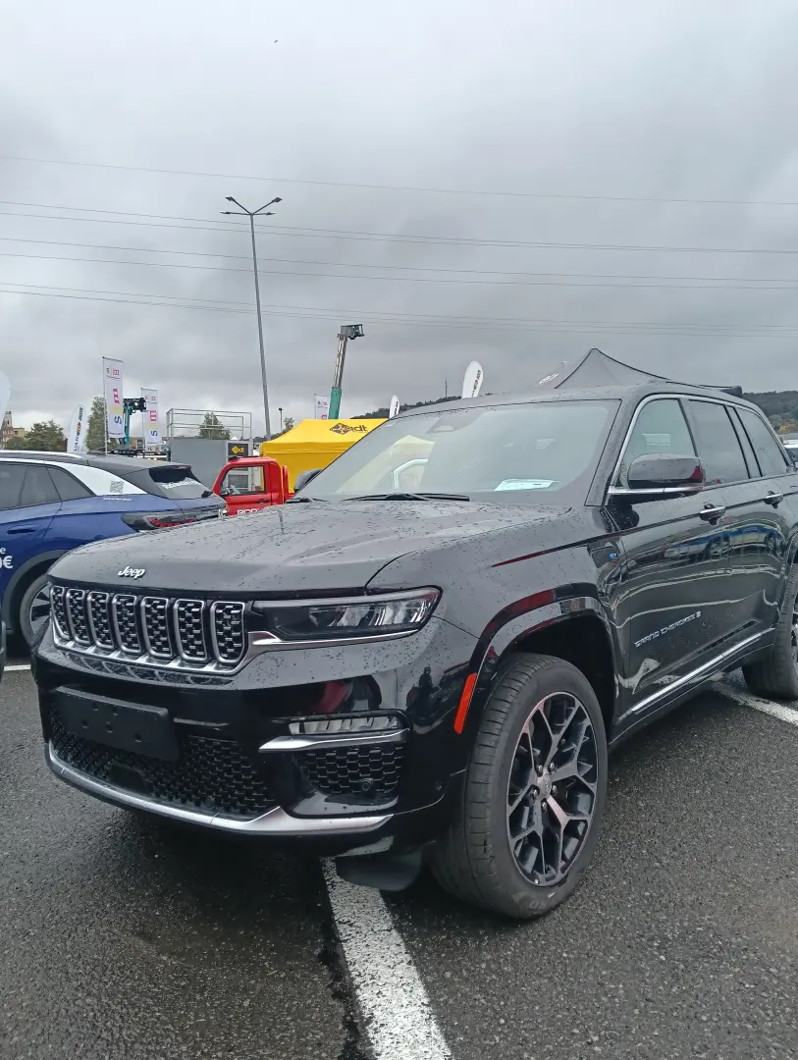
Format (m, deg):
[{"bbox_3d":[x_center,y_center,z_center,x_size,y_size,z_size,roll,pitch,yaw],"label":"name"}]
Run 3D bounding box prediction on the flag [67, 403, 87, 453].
[{"bbox_3d":[-10.499,-2.247,27.000,0.720,3.200,0.080,-3,4,-27],"label":"flag"}]

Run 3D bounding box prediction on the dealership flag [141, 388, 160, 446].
[{"bbox_3d":[-13.317,-6.027,44.400,0.080,3.000,1.000,1,4,40],"label":"dealership flag"}]

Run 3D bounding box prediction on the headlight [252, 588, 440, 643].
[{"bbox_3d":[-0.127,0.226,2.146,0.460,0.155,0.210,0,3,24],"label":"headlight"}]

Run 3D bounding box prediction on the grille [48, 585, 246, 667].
[{"bbox_3d":[-0.776,0.280,2.410,0.940,0.190,0.100,0,3,38],"label":"grille"}]

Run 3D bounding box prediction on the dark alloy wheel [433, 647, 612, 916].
[{"bbox_3d":[0.370,0.774,2.588,0.280,0.770,0.780,1,4,39],"label":"dark alloy wheel"}]

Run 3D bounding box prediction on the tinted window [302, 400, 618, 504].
[{"bbox_3d":[0.207,-0.343,3.655,1.550,0.140,0.840,1,37,39],"label":"tinted window"}]

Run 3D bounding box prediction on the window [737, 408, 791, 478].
[{"bbox_3d":[2.139,-0.501,4.899,0.050,0.428,0.641,-27,-13,36],"label":"window"}]

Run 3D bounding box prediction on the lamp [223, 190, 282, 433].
[{"bbox_3d":[-4.780,-5.696,29.411,2.100,11.610,2.000,-4,3,-8],"label":"lamp"}]

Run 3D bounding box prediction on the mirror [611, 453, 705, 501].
[{"bbox_3d":[0.991,-0.206,3.101,0.250,0.160,0.210,0,3,38],"label":"mirror"}]

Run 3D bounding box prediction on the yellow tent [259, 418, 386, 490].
[{"bbox_3d":[-1.186,-1.755,25.545,6.000,3.300,3.000,-2,3,-11],"label":"yellow tent"}]

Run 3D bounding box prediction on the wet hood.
[{"bbox_3d":[-0.370,0.024,2.928,1.500,0.230,1.410,0,3,38],"label":"wet hood"}]

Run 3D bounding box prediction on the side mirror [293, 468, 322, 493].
[{"bbox_3d":[-0.450,-0.231,4.347,0.250,0.170,0.160,1,4,39],"label":"side mirror"}]

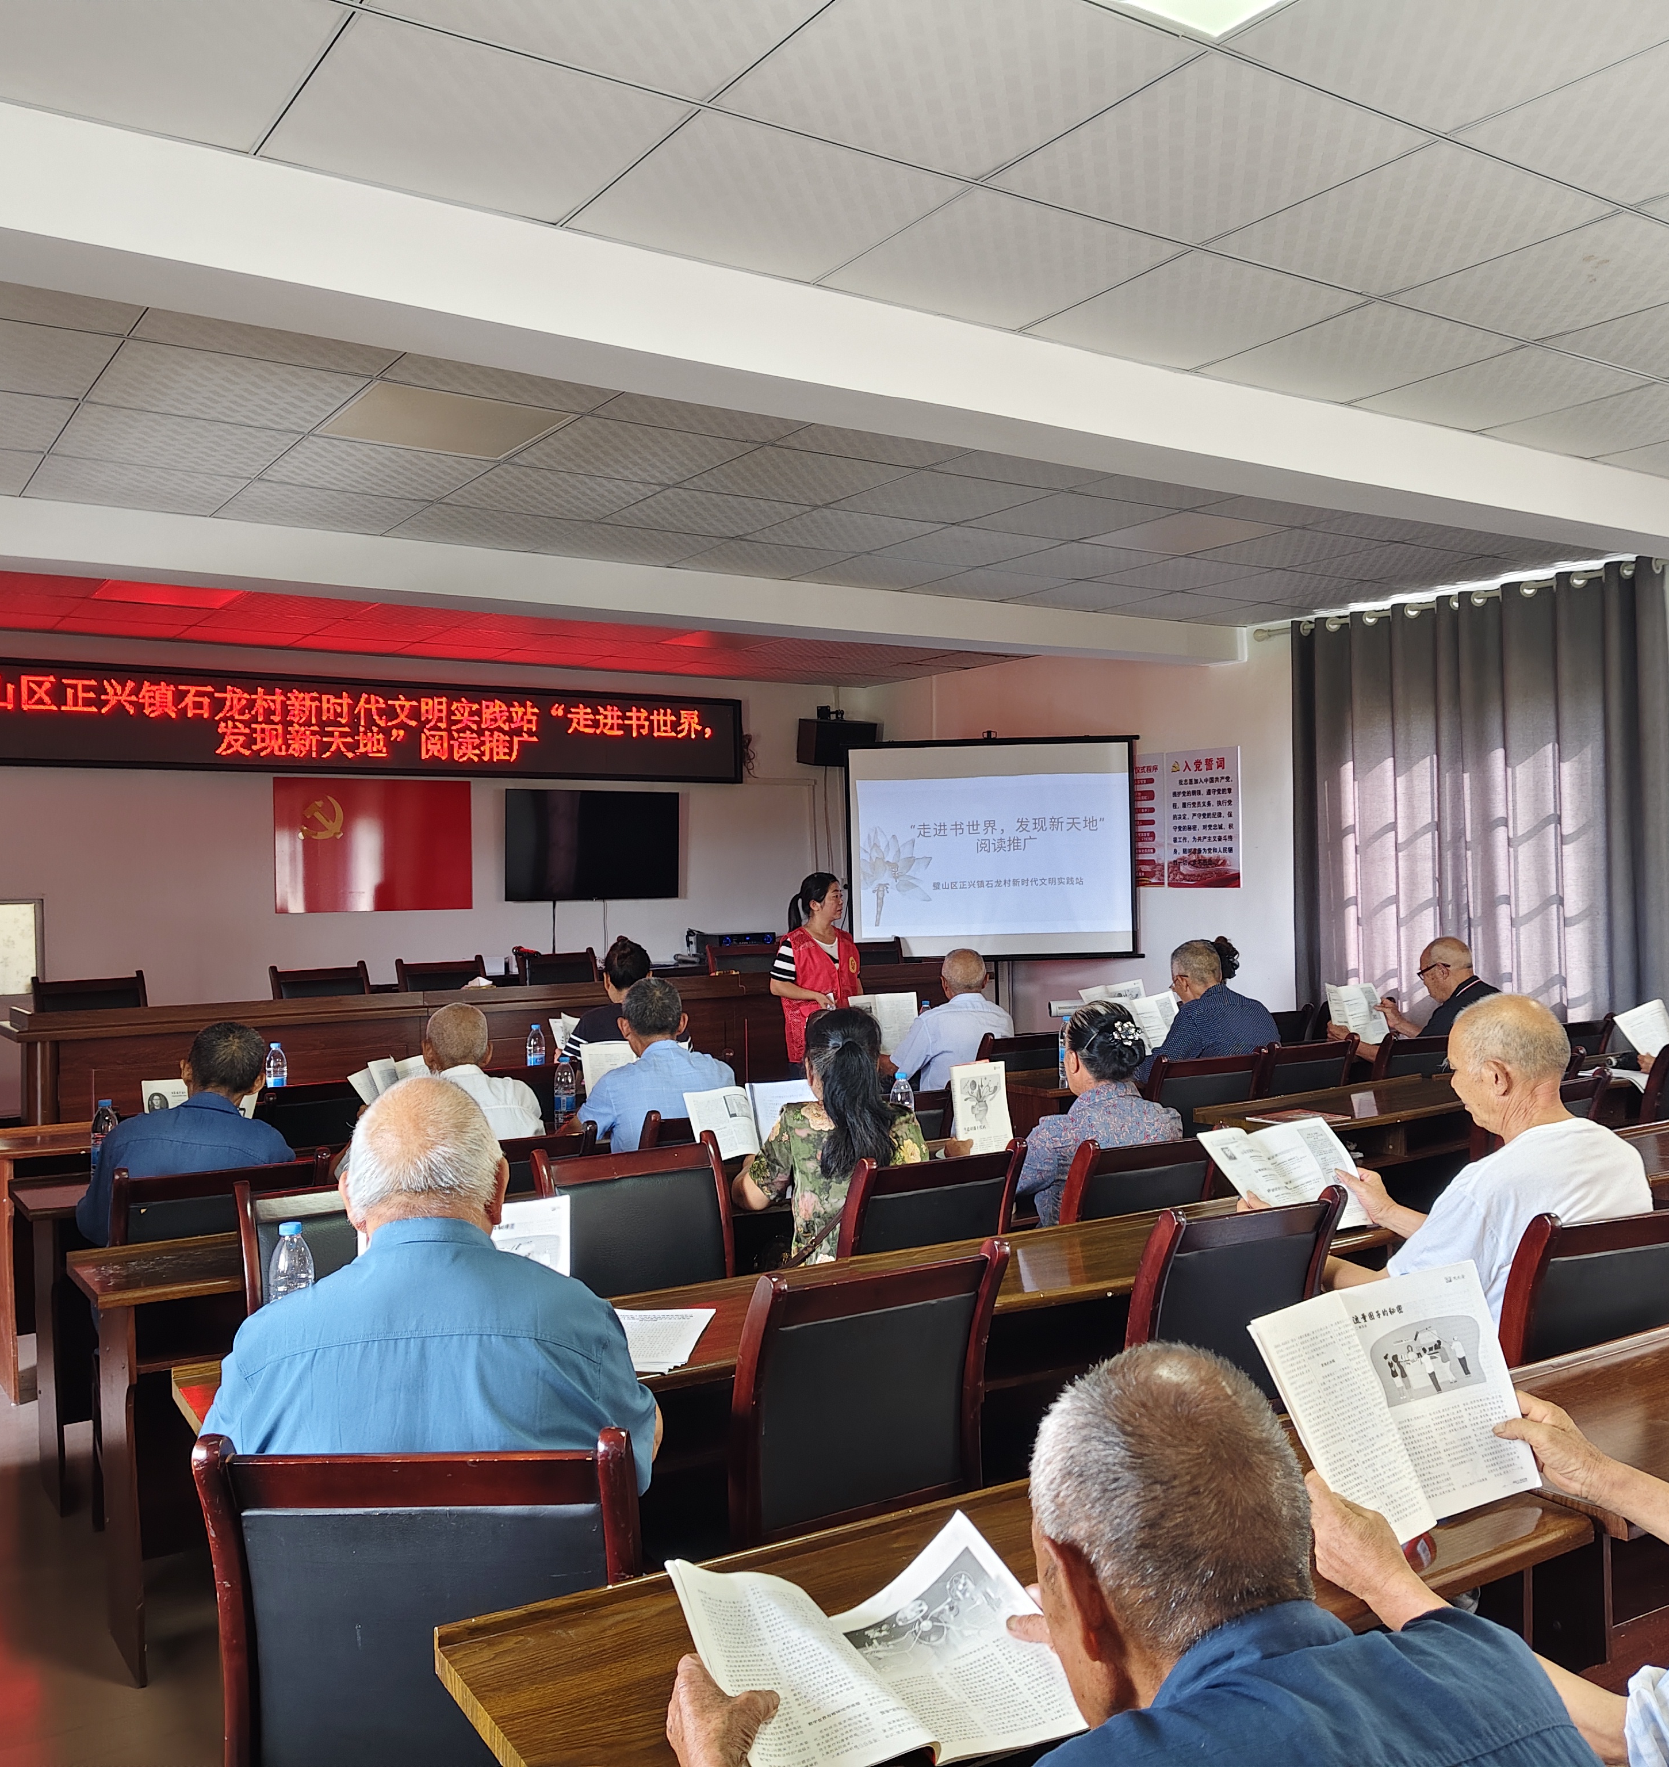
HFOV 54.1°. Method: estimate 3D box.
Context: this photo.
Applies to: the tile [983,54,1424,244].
[{"bbox_3d":[0.705,-1.376,3.096,0.609,0.015,0.609,-1,0,-34],"label":"tile"}]

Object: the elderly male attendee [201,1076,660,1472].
[{"bbox_3d":[-0.477,0.850,2.040,0.540,1.250,0.750,-1,0,-12],"label":"elderly male attendee"}]

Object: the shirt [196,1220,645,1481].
[{"bbox_3d":[-0.451,0.666,1.866,0.510,0.580,0.360,-1,0,-12],"label":"shirt"}]

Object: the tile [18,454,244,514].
[{"bbox_3d":[-2.269,-1.290,5.305,0.595,0.015,0.585,-1,0,-34],"label":"tile"}]

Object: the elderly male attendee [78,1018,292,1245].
[{"bbox_3d":[-1.511,0.919,3.886,0.510,1.160,0.750,-1,0,-26],"label":"elderly male attendee"}]

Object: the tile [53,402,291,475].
[{"bbox_3d":[-1.971,-1.316,4.894,0.605,0.020,0.605,-1,0,-34],"label":"tile"}]

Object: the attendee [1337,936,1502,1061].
[{"bbox_3d":[2.248,0.812,6.284,0.780,1.210,0.520,-1,0,44],"label":"attendee"}]

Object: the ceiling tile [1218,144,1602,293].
[{"bbox_3d":[1.202,-1.379,3.417,0.601,0.020,0.601,-1,0,-34],"label":"ceiling tile"}]

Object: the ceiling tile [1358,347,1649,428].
[{"bbox_3d":[1.887,-1.391,4.613,0.609,0.015,0.596,-1,0,-34],"label":"ceiling tile"}]

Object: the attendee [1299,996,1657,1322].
[{"bbox_3d":[1.109,0.827,3.069,0.500,1.240,0.760,-1,0,-40],"label":"attendee"}]

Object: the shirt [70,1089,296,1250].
[{"bbox_3d":[-1.504,0.763,3.822,0.470,0.560,0.380,-1,0,-34],"label":"shirt"}]

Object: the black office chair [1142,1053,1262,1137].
[{"bbox_3d":[1.020,0.979,5.132,0.470,0.930,0.560,-1,0,-34],"label":"black office chair"}]

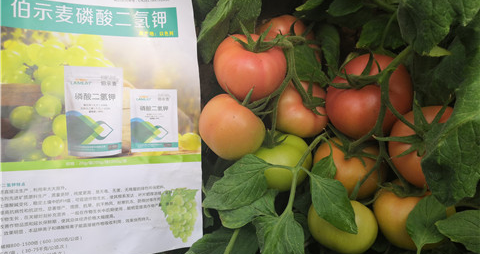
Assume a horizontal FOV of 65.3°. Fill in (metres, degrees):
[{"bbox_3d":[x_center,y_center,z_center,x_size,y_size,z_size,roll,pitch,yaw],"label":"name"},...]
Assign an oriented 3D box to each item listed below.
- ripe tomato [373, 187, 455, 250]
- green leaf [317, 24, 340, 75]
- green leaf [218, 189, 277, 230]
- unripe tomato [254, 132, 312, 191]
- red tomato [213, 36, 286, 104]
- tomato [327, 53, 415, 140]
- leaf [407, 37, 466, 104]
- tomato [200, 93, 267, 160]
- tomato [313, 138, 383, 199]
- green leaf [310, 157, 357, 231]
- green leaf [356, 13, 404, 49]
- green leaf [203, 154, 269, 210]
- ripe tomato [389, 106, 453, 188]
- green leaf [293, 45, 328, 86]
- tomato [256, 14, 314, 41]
[{"bbox_3d":[0.189,0.100,0.410,0.087,0.070,0.087,-5,30,3],"label":"ripe tomato"},{"bbox_3d":[0.099,-0.087,0.420,0.026,0.058,0.022,-12,-6,3],"label":"green leaf"},{"bbox_3d":[0.007,0.082,0.375,0.061,0.040,0.024,-15,0,-1],"label":"green leaf"},{"bbox_3d":[0.047,0.038,0.405,0.064,0.062,0.064,0,14,0],"label":"unripe tomato"},{"bbox_3d":[0.010,-0.065,0.410,0.080,0.072,0.080,5,37,-3],"label":"red tomato"},{"bbox_3d":[0.139,-0.033,0.405,0.094,0.084,0.094,-8,48,8],"label":"tomato"},{"bbox_3d":[0.248,-0.070,0.470,0.072,0.085,0.030,0,0,6],"label":"leaf"},{"bbox_3d":[-0.009,-0.001,0.405,0.072,0.068,0.072,27,12,-5],"label":"tomato"},{"bbox_3d":[0.121,0.047,0.420,0.077,0.068,0.077,0,49,0],"label":"tomato"},{"bbox_3d":[0.090,0.069,0.365,0.043,0.074,0.020,-36,-9,-4],"label":"green leaf"},{"bbox_3d":[0.169,-0.115,0.450,0.056,0.043,0.024,-1,-9,6],"label":"green leaf"},{"bbox_3d":[-0.005,0.057,0.390,0.072,0.052,0.024,-23,0,-2],"label":"green leaf"},{"bbox_3d":[0.195,0.020,0.390,0.080,0.077,0.076,1,14,5],"label":"ripe tomato"},{"bbox_3d":[0.078,-0.068,0.410,0.038,0.045,0.020,-12,-6,2],"label":"green leaf"},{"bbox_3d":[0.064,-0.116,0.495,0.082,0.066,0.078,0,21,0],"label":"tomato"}]

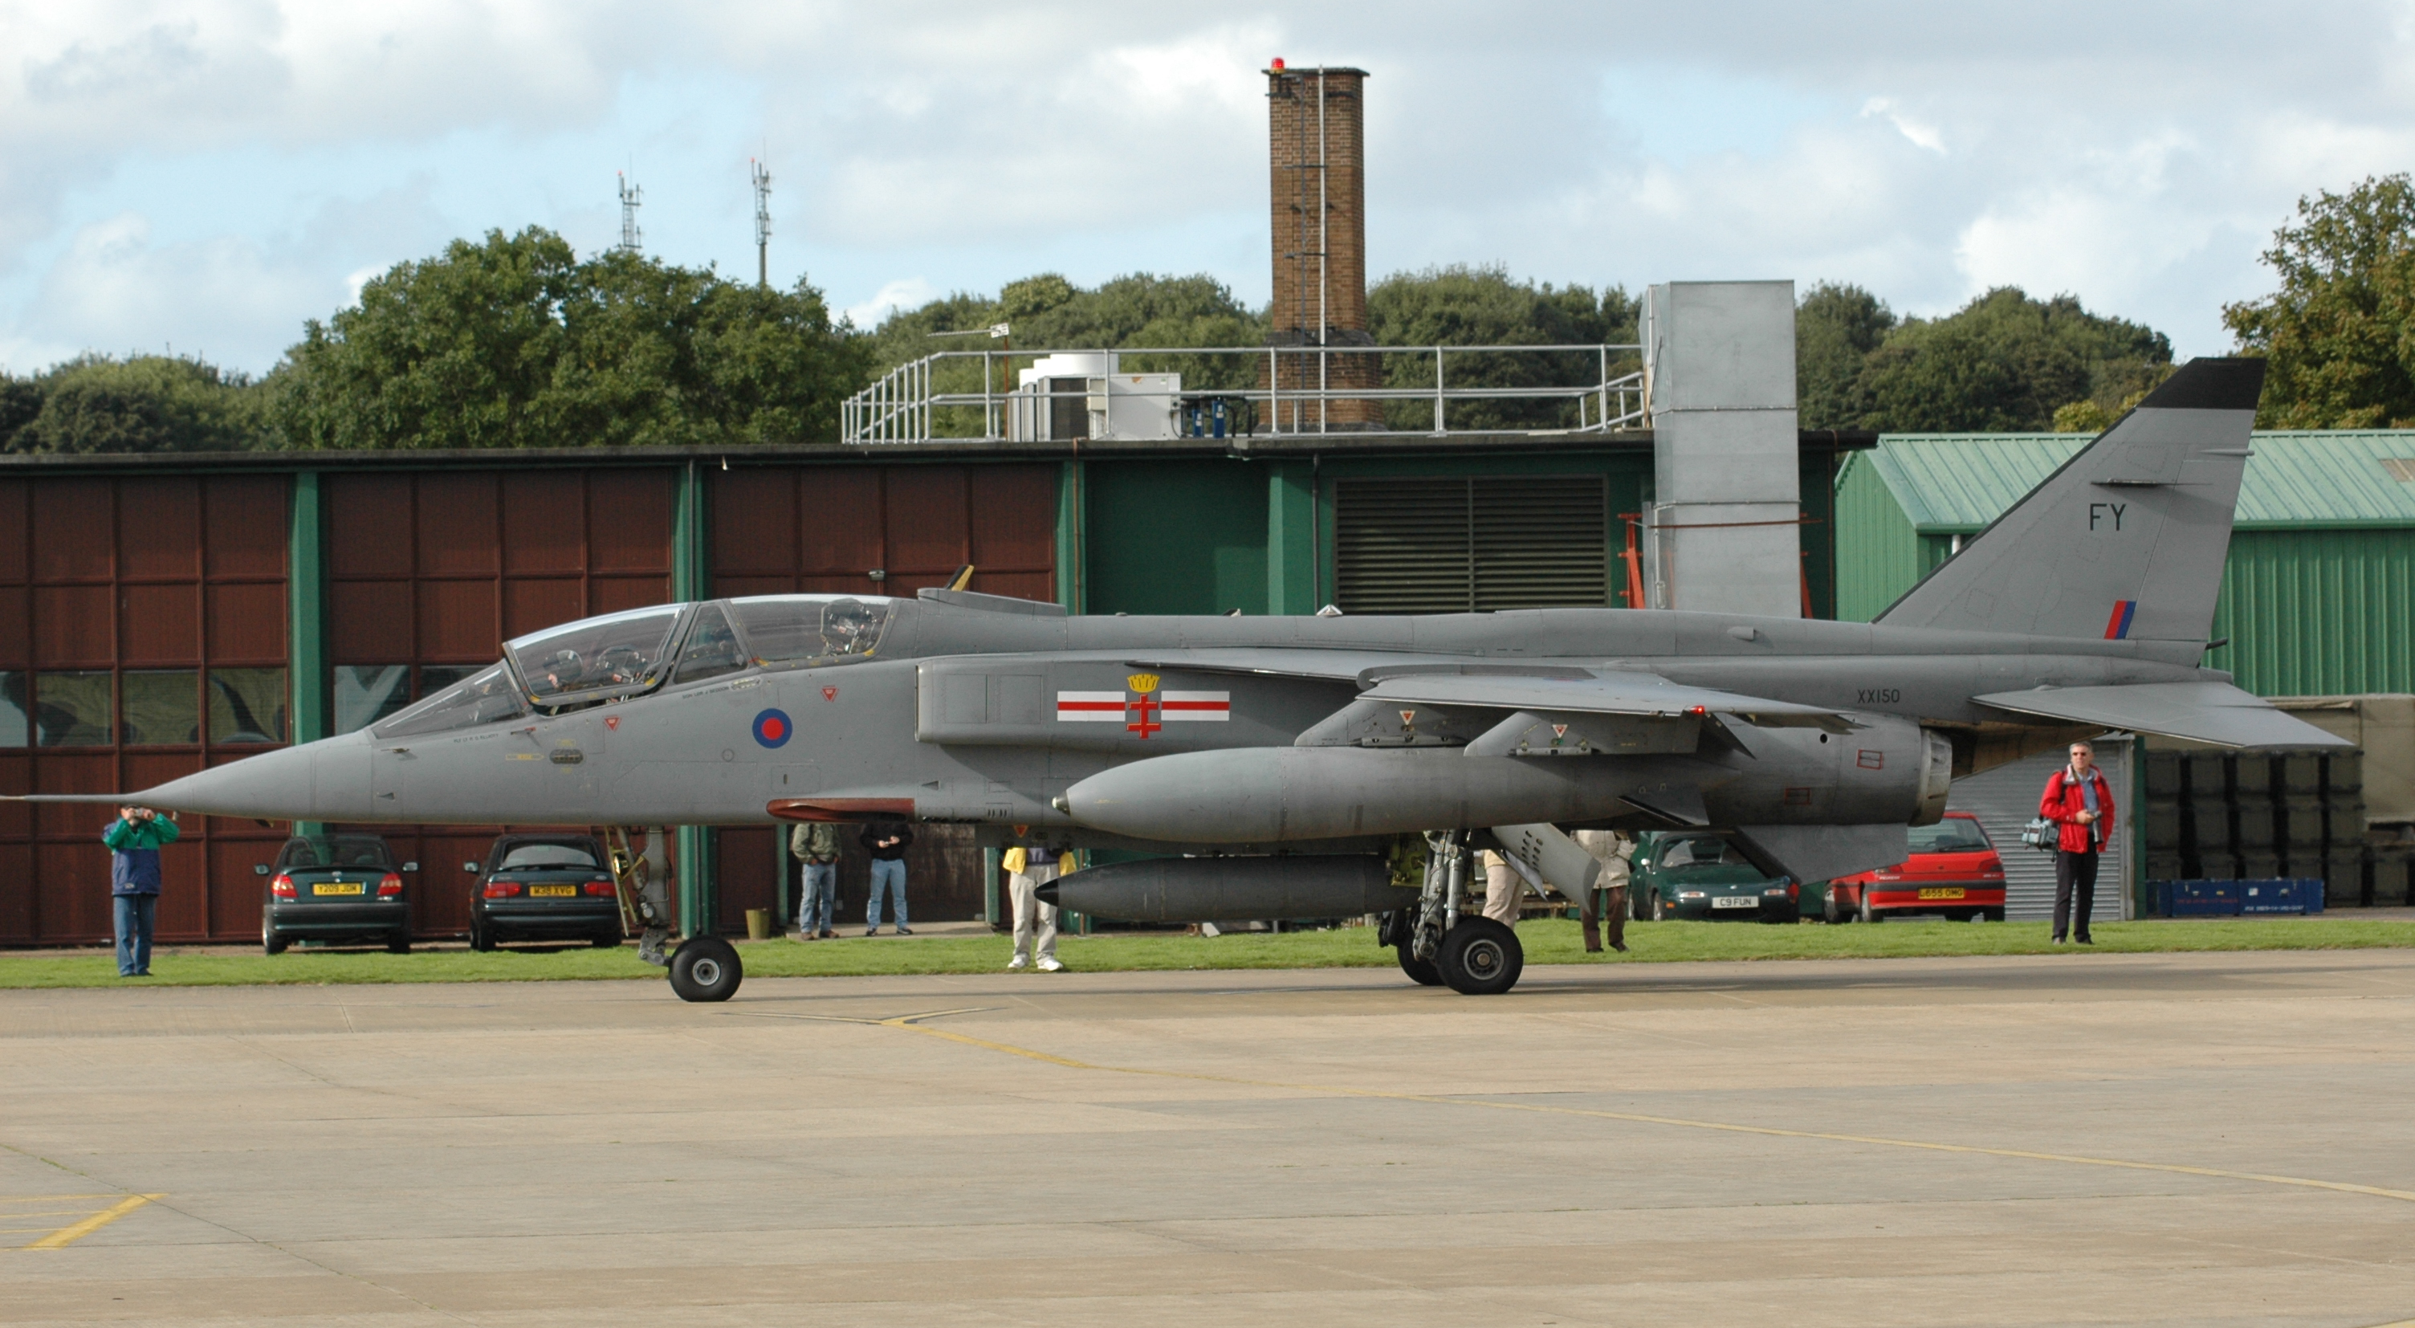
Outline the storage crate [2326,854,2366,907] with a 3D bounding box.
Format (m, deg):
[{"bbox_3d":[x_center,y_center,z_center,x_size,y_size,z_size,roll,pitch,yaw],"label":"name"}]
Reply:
[{"bbox_3d":[13.513,2.579,119.300,0.480,0.620,0.600,-1,-1,-2],"label":"storage crate"}]

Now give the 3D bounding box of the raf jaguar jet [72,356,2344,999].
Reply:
[{"bbox_3d":[-0.360,0.110,77.100,17.450,4.870,8.690,-1,-1,-6],"label":"raf jaguar jet"}]

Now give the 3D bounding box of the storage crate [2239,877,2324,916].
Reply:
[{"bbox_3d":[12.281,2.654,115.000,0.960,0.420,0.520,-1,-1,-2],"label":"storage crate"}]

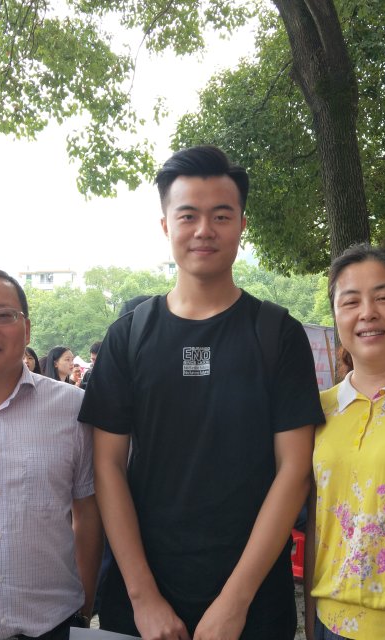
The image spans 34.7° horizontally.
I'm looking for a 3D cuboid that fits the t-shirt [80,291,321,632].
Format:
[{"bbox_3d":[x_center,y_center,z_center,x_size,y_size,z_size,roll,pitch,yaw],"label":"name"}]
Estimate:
[{"bbox_3d":[0.019,0.277,1.270,0.510,0.670,0.280,-1,-5,2],"label":"t-shirt"}]

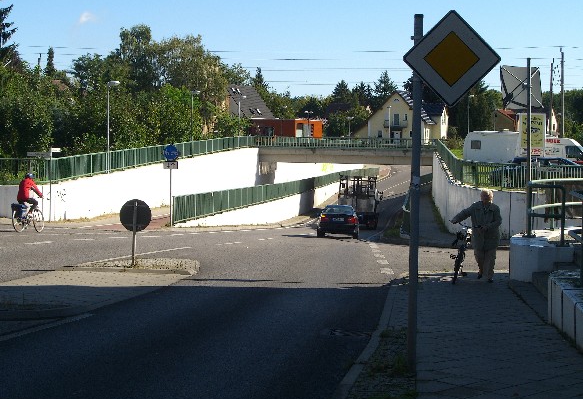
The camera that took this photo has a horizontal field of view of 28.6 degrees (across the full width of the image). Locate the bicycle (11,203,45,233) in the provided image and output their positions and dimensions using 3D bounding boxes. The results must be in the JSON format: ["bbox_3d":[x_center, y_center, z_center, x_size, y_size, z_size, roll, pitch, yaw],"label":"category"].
[{"bbox_3d":[-7.960,0.470,34.600,0.600,1.070,1.800,1,0,20],"label":"bicycle"}]

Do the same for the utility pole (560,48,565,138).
[{"bbox_3d":[29.600,-11.200,125.000,0.350,10.800,0.350,0,0,0],"label":"utility pole"}]

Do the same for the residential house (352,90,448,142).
[{"bbox_3d":[18.000,-13.100,189.500,13.200,8.800,11.000,1,0,17],"label":"residential house"}]

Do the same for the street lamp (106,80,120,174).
[{"bbox_3d":[-9.840,-3.990,63.500,0.750,5.100,0.250,0,0,6],"label":"street lamp"}]

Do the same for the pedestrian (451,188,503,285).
[{"bbox_3d":[3.410,0.660,21.100,0.930,1.700,1.750,0,0,7],"label":"pedestrian"}]

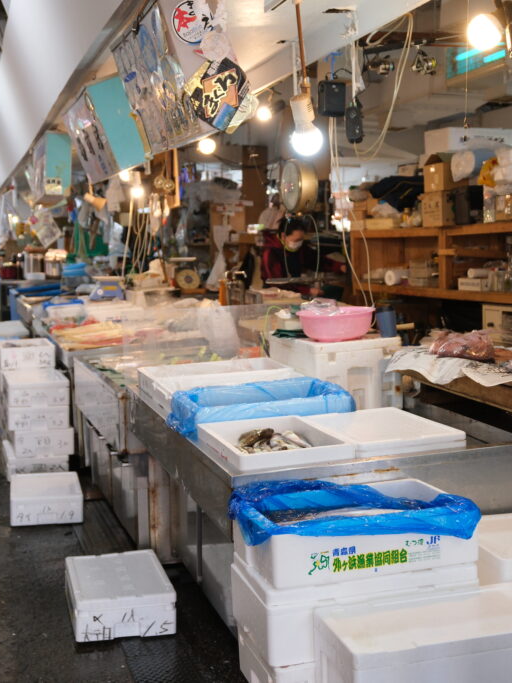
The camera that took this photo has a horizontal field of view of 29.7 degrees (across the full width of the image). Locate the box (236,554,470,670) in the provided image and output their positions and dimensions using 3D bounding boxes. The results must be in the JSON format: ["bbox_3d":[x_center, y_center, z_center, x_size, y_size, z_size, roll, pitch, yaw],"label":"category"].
[{"bbox_3d":[0.238,0.624,2.392,0.531,0.170,0.299,-3,7,-17],"label":"box"}]

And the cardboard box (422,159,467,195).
[{"bbox_3d":[1.227,-1.044,6.195,0.190,0.178,0.250,-3,6,-17],"label":"cardboard box"}]

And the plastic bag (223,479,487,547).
[{"bbox_3d":[0.242,0.417,2.365,0.538,0.086,0.295,-3,7,-17],"label":"plastic bag"}]

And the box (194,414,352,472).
[{"bbox_3d":[0.050,0.302,2.915,0.342,0.056,0.448,-3,6,-18],"label":"box"}]

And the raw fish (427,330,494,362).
[{"bbox_3d":[0.765,0.014,3.569,0.225,0.090,0.145,3,6,25],"label":"raw fish"}]

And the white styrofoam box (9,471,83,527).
[{"bbox_3d":[-1.107,0.829,5.112,0.358,0.146,0.515,-2,6,-13],"label":"white styrofoam box"}]

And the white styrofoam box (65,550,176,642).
[{"bbox_3d":[-0.541,0.990,3.815,0.362,0.160,0.492,-2,7,-15],"label":"white styrofoam box"}]

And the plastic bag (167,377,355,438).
[{"bbox_3d":[0.019,0.209,3.062,0.521,0.097,0.347,-3,7,-17],"label":"plastic bag"}]

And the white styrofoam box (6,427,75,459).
[{"bbox_3d":[-1.335,0.587,6.000,0.352,0.152,0.520,-2,6,-16],"label":"white styrofoam box"}]

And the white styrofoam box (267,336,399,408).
[{"bbox_3d":[0.314,0.114,3.687,0.372,0.270,0.350,-3,7,-24],"label":"white styrofoam box"}]

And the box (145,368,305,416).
[{"bbox_3d":[-0.100,0.200,3.750,0.540,0.100,0.360,-3,6,-23],"label":"box"}]

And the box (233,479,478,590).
[{"bbox_3d":[0.250,0.483,2.472,0.540,0.140,0.315,-3,6,-18],"label":"box"}]

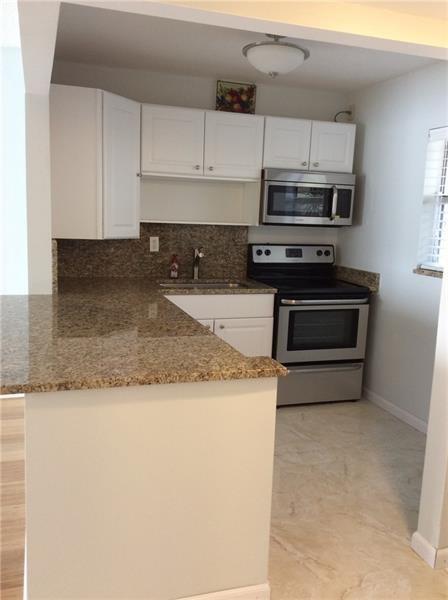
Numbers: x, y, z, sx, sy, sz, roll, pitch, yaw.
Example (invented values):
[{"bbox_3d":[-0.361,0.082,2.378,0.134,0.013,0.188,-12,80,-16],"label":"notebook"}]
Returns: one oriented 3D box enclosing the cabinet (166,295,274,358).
[{"bbox_3d":[-0.174,0.344,4.231,0.908,0.878,0.620,-1,10,-18],"label":"cabinet"}]

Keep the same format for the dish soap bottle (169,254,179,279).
[{"bbox_3d":[-0.375,-0.254,4.304,0.065,0.189,0.048,-1,10,-18],"label":"dish soap bottle"}]

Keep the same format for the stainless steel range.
[{"bbox_3d":[0.646,0.183,4.428,0.756,1.193,0.680,-1,10,-18],"label":"stainless steel range"}]

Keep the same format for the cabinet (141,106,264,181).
[{"bbox_3d":[-0.183,-1.143,4.129,0.919,0.478,0.325,-1,10,-18],"label":"cabinet"}]

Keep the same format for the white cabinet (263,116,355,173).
[{"bbox_3d":[0.617,-1.203,4.381,0.761,0.381,0.325,-1,10,-18],"label":"white cabinet"}]

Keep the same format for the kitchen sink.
[{"bbox_3d":[-0.154,-0.001,4.122,0.720,0.205,0.420,-1,10,-18],"label":"kitchen sink"}]

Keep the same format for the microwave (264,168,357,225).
[{"bbox_3d":[0.611,-0.809,4.415,0.758,0.407,0.390,-1,10,-18],"label":"microwave"}]

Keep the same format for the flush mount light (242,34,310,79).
[{"bbox_3d":[0.285,-1.345,3.021,0.366,0.250,0.366,2,9,0],"label":"flush mount light"}]

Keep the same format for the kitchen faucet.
[{"bbox_3d":[-0.194,-0.271,4.258,0.060,0.251,0.210,-1,10,-18],"label":"kitchen faucet"}]

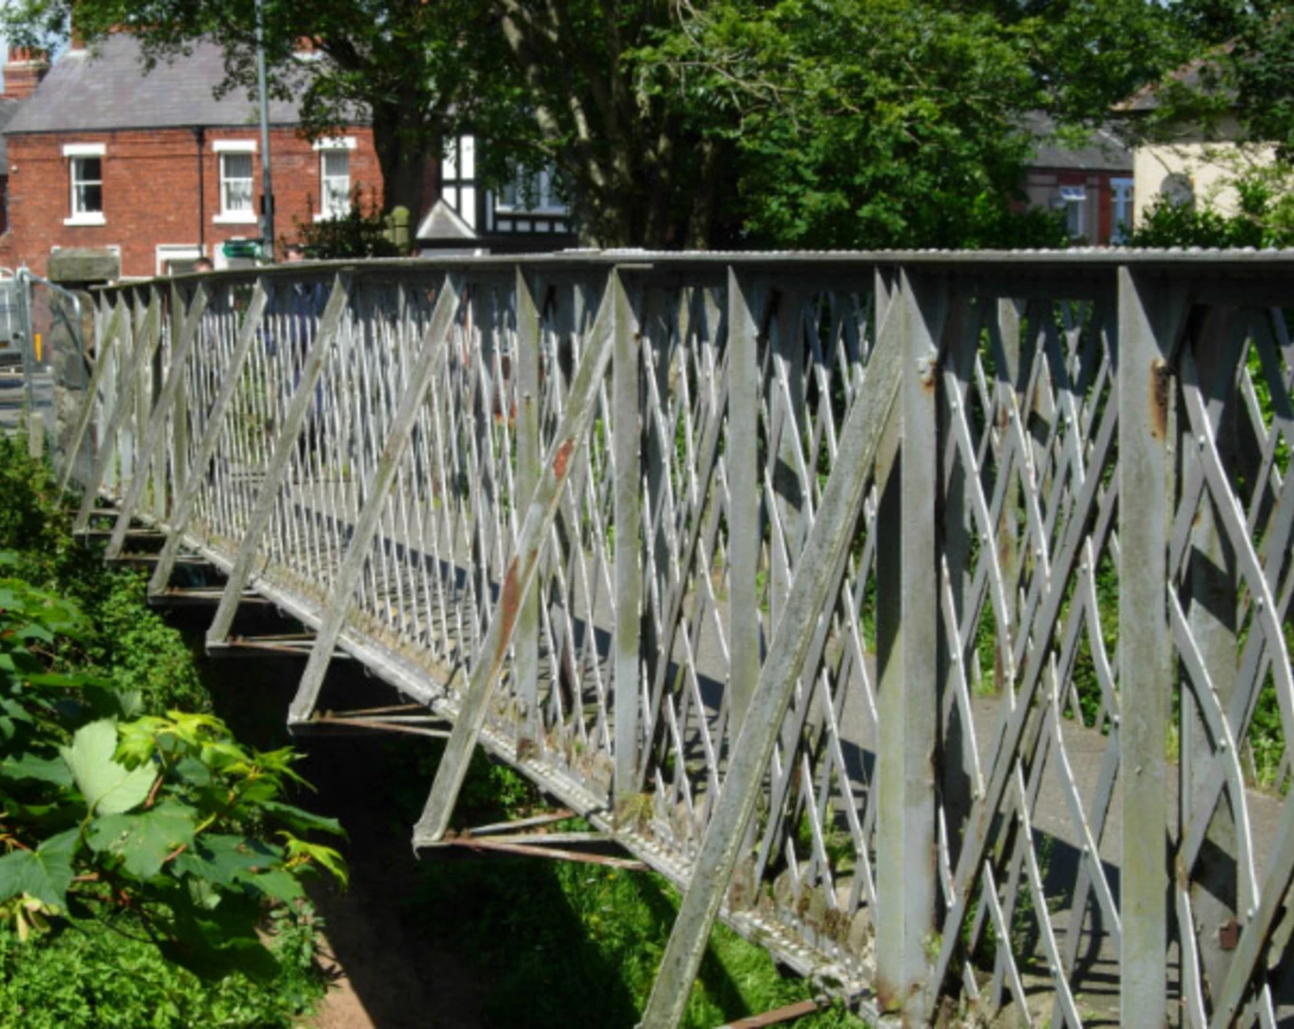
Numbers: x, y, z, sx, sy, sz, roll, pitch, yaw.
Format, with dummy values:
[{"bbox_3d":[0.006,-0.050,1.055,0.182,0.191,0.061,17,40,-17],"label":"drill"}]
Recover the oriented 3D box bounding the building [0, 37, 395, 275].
[{"bbox_3d":[-8.451,-7.202,92.987,10.165,8.000,6.800,1,3,27],"label":"building"}]

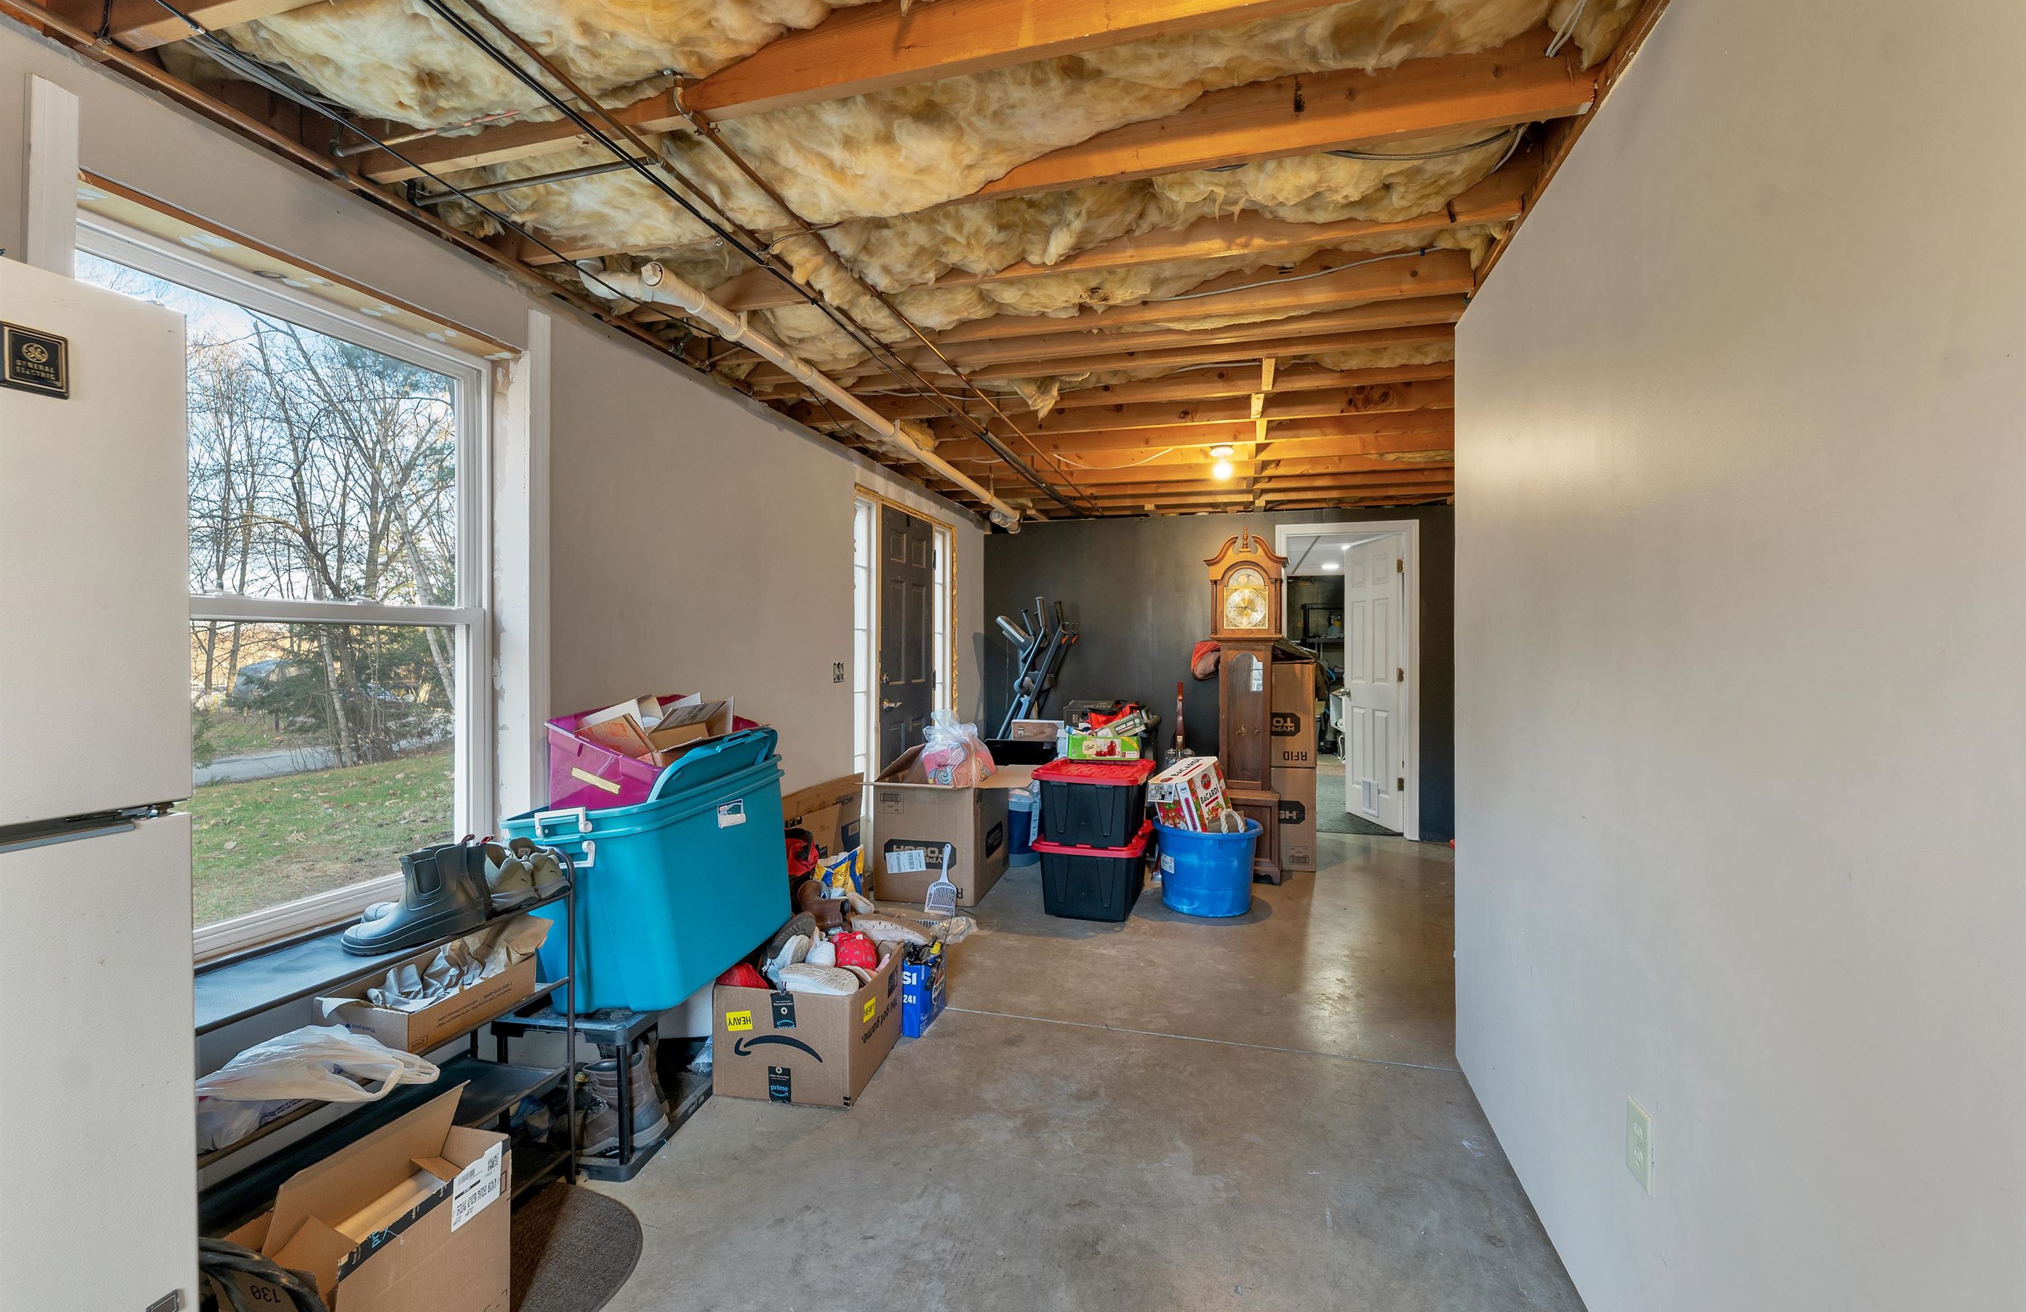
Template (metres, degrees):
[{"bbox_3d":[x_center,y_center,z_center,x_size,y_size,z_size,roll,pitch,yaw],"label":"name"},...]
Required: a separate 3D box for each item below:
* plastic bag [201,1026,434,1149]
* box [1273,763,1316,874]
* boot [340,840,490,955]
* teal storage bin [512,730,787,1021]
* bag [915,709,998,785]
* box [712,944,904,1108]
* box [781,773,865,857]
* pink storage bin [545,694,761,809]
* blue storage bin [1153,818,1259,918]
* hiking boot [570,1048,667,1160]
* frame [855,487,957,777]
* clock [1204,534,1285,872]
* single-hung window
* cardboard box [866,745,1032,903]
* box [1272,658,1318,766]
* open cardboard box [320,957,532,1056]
[{"bbox_3d":[-1.238,0.720,1.381,0.252,0.141,0.383,1,1,15],"label":"plastic bag"},{"bbox_3d":[1.588,0.934,4.885,0.494,0.590,0.665,1,1,15],"label":"box"},{"bbox_3d":[-1.246,0.493,1.664,0.105,0.190,0.262,1,1,38],"label":"boot"},{"bbox_3d":[-0.976,0.593,2.248,0.433,0.554,0.736,-3,0,11],"label":"teal storage bin"},{"bbox_3d":[-0.321,0.536,4.374,0.440,0.430,0.360,0,1,16],"label":"bag"},{"bbox_3d":[-0.645,1.168,2.582,0.430,0.335,0.465,0,1,10],"label":"box"},{"bbox_3d":[-0.838,0.912,3.558,0.141,0.625,0.826,1,1,15],"label":"box"},{"bbox_3d":[-1.131,0.385,2.546,0.390,0.310,0.550,14,9,13],"label":"pink storage bin"},{"bbox_3d":[0.973,1.032,3.948,0.534,0.413,0.534,1,1,15],"label":"blue storage bin"},{"bbox_3d":[-0.993,1.101,1.962,0.260,0.210,0.110,0,1,-17],"label":"hiking boot"},{"bbox_3d":[-0.627,0.169,4.818,0.131,2.086,1.542,1,1,15],"label":"frame"},{"bbox_3d":[1.403,0.279,4.741,0.465,2.072,0.280,0,1,19],"label":"clock"},{"bbox_3d":[-1.564,-0.105,1.754,0.091,1.381,0.847,1,1,15],"label":"single-hung window"},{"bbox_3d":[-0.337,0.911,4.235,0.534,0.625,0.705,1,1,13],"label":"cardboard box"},{"bbox_3d":[1.667,0.356,5.156,0.550,0.635,0.620,0,1,16],"label":"box"},{"bbox_3d":[-1.307,0.765,1.781,0.250,0.087,0.315,0,1,16],"label":"open cardboard box"}]

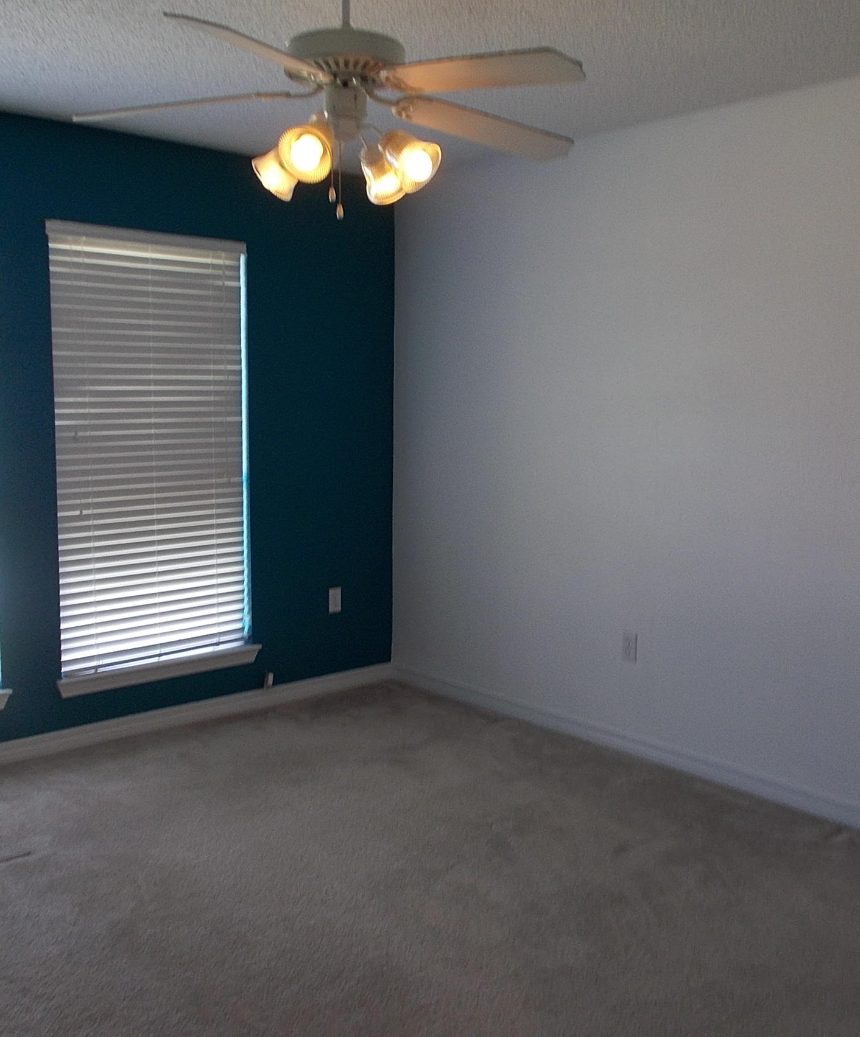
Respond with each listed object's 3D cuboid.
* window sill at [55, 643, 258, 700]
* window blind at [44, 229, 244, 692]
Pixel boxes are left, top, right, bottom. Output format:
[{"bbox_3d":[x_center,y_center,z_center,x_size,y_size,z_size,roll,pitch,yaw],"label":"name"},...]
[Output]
[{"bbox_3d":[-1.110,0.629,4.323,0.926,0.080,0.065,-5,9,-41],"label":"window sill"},{"bbox_3d":[-1.123,-0.270,4.228,0.853,1.736,0.065,-5,9,-41],"label":"window blind"}]

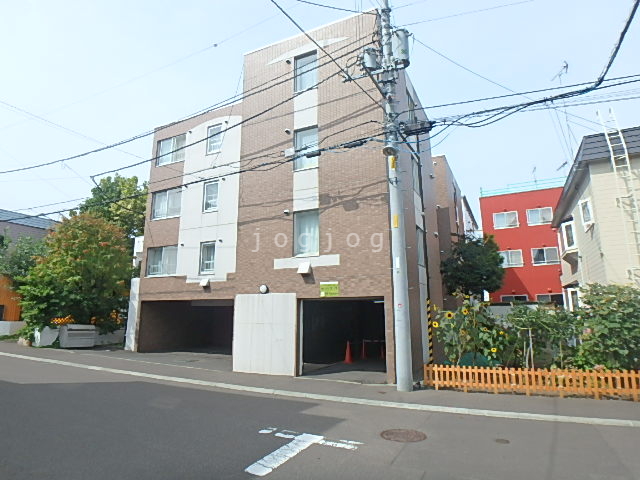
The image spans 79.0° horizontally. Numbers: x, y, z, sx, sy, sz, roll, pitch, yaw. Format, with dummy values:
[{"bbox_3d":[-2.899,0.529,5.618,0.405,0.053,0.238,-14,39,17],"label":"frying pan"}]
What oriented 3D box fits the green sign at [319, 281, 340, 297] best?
[{"bbox_3d":[0.264,1.376,10.829,0.600,0.410,0.040,-6,-13,26],"label":"green sign"}]

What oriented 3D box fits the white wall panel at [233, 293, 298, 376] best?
[{"bbox_3d":[-1.669,2.764,11.600,2.130,2.340,0.150,-6,-13,24],"label":"white wall panel"}]

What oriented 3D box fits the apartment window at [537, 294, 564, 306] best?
[{"bbox_3d":[14.407,3.959,24.231,1.460,1.090,0.130,-6,-13,24],"label":"apartment window"}]

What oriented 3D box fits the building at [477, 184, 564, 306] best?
[{"bbox_3d":[16.028,2.123,27.320,7.500,9.700,8.000,-6,-13,26],"label":"building"}]

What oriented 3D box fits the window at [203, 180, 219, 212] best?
[{"bbox_3d":[-4.680,-1.856,16.655,0.850,1.360,0.150,-6,-13,26],"label":"window"}]

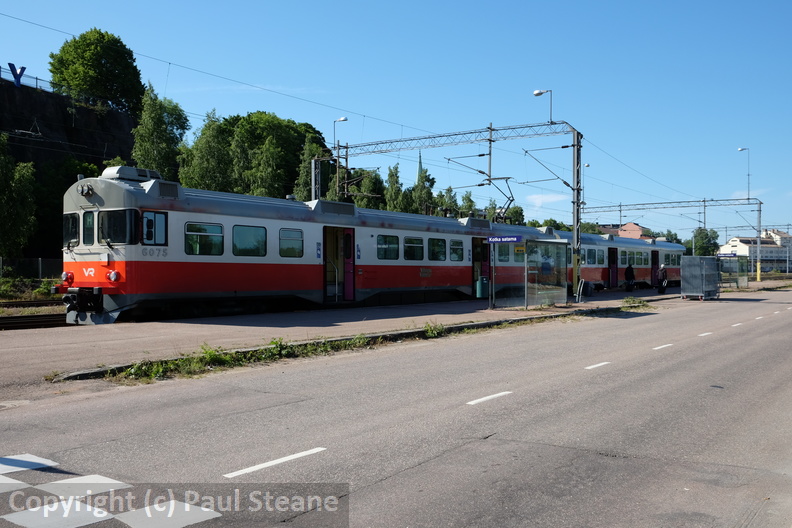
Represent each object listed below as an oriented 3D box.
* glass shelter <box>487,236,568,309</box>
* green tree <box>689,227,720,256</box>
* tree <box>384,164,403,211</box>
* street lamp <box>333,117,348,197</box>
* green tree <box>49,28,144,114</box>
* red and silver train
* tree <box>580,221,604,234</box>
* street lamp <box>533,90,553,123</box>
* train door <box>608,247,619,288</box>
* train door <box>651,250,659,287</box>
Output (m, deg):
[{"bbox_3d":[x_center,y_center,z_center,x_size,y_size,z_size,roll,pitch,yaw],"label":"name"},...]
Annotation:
[{"bbox_3d":[5.100,0.380,26.960,1.750,2.550,3.900,0,-1,37],"label":"glass shelter"},{"bbox_3d":[66.061,-2.451,150.000,6.600,10.500,6.600,0,0,0],"label":"green tree"},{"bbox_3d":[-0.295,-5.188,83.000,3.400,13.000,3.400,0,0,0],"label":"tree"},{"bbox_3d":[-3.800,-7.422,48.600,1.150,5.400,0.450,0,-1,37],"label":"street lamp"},{"bbox_3d":[-34.039,-21.821,80.000,10.800,10.000,10.300,0,0,0],"label":"green tree"},{"bbox_3d":[7.660,-0.200,39.560,3.200,4.400,53.000,0,-1,37],"label":"red and silver train"},{"bbox_3d":[44.665,-4.205,160.000,6.200,11.500,6.200,0,0,0],"label":"tree"},{"bbox_3d":[8.200,-8.816,39.400,1.200,1.850,0.350,0,-1,37],"label":"street lamp"},{"bbox_3d":[13.991,0.251,45.300,0.130,2.600,1.550,0,-1,37],"label":"train door"},{"bbox_3d":[19.355,0.336,52.500,0.130,2.600,1.550,0,-1,37],"label":"train door"}]

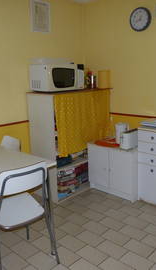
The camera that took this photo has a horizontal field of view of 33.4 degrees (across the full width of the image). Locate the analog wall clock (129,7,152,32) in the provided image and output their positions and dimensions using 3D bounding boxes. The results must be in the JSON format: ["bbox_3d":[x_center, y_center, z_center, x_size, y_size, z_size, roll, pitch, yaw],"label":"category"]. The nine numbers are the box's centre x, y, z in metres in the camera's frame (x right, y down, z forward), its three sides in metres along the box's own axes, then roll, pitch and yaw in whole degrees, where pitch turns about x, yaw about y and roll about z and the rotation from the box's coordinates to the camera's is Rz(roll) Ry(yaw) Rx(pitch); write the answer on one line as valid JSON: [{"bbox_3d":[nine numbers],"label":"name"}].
[{"bbox_3d":[0.698,-1.293,2.921,0.042,0.273,0.274,-14,17,-43],"label":"analog wall clock"}]

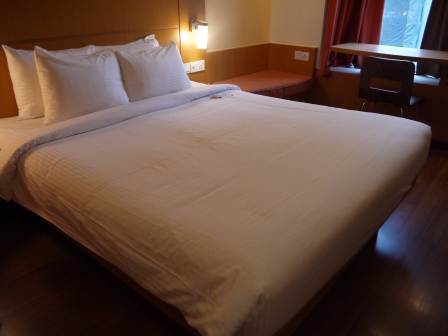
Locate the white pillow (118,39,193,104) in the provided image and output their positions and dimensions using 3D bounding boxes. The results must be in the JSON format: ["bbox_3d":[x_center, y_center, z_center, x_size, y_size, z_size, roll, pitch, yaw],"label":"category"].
[{"bbox_3d":[-0.463,-0.673,2.487,0.170,0.390,0.550,3,21,42],"label":"white pillow"}]

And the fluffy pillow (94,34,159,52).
[{"bbox_3d":[-0.648,-0.689,2.484,0.160,0.400,0.560,6,23,41],"label":"fluffy pillow"}]

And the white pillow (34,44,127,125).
[{"bbox_3d":[-0.811,-0.494,2.108,0.170,0.390,0.560,3,21,42],"label":"white pillow"}]

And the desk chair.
[{"bbox_3d":[1.344,-0.504,2.984,0.420,0.780,0.470,20,32,35],"label":"desk chair"}]

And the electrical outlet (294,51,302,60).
[{"bbox_3d":[0.764,-1.149,3.707,0.084,0.084,0.012,20,32,35],"label":"electrical outlet"}]

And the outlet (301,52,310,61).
[{"bbox_3d":[0.827,-1.123,3.661,0.084,0.084,0.012,20,32,35],"label":"outlet"}]

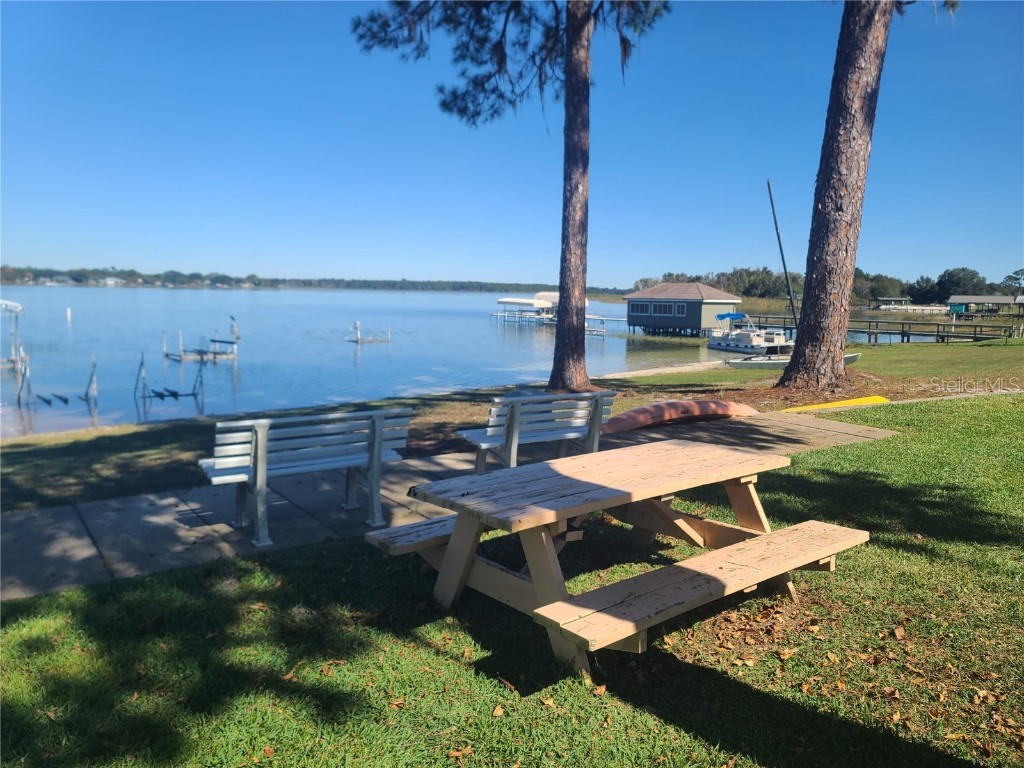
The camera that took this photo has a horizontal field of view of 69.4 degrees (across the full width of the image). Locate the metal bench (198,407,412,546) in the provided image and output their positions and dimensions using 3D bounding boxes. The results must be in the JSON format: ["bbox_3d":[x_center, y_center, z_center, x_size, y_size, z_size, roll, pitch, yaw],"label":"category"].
[{"bbox_3d":[-1.412,0.574,5.147,1.320,0.810,0.616,-4,9,-34],"label":"metal bench"}]

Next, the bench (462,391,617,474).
[{"bbox_3d":[0.224,0.459,6.399,1.307,0.801,0.610,-4,8,-34],"label":"bench"}]

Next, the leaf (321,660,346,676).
[{"bbox_3d":[-0.718,1.144,2.974,0.070,0.030,0.120,1,6,24],"label":"leaf"}]

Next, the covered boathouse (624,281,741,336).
[{"bbox_3d":[14.750,-6.580,64.500,5.100,4.400,8.800,-5,9,-38],"label":"covered boathouse"}]

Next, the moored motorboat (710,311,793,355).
[{"bbox_3d":[14.995,-3.131,46.300,2.350,2.500,5.300,-3,8,-30],"label":"moored motorboat"}]

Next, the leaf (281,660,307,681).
[{"bbox_3d":[-0.871,1.148,2.956,0.070,0.030,0.130,1,5,18],"label":"leaf"}]

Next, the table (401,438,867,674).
[{"bbox_3d":[0.507,0.771,3.702,1.906,0.680,1.634,-5,6,-38],"label":"table"}]

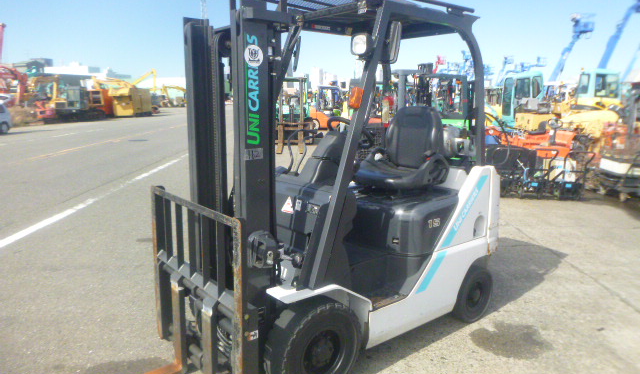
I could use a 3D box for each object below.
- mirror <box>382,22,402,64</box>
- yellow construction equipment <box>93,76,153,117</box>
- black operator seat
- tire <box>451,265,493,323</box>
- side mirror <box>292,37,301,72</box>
[{"bbox_3d":[0.374,-0.791,2.538,0.140,0.220,0.040,3,1,19],"label":"mirror"},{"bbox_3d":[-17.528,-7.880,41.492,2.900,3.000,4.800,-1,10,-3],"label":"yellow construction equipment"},{"bbox_3d":[0.590,-0.298,3.358,0.580,0.570,0.520,-8,13,-37],"label":"black operator seat"},{"bbox_3d":[1.093,0.771,3.371,0.436,0.436,0.135,-8,13,-37],"label":"tire"},{"bbox_3d":[-0.156,-0.929,3.240,0.040,0.225,0.140,9,10,-6],"label":"side mirror"}]

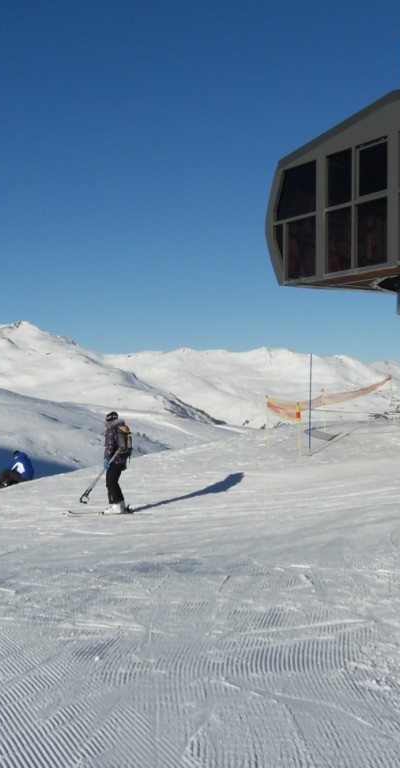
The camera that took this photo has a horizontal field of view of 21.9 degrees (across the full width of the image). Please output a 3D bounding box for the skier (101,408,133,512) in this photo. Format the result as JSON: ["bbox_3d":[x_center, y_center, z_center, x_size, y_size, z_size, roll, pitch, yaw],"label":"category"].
[{"bbox_3d":[-1.371,1.304,17.200,0.530,1.700,0.550,0,-1,7],"label":"skier"}]

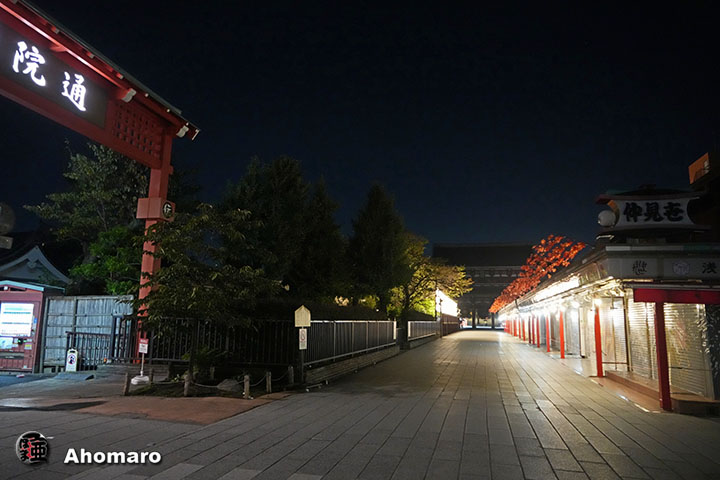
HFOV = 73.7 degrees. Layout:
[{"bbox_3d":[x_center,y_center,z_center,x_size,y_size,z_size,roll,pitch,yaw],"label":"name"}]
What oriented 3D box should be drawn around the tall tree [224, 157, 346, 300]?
[{"bbox_3d":[-3.437,0.649,21.805,5.592,8.894,5.592,-1,-10,14],"label":"tall tree"}]

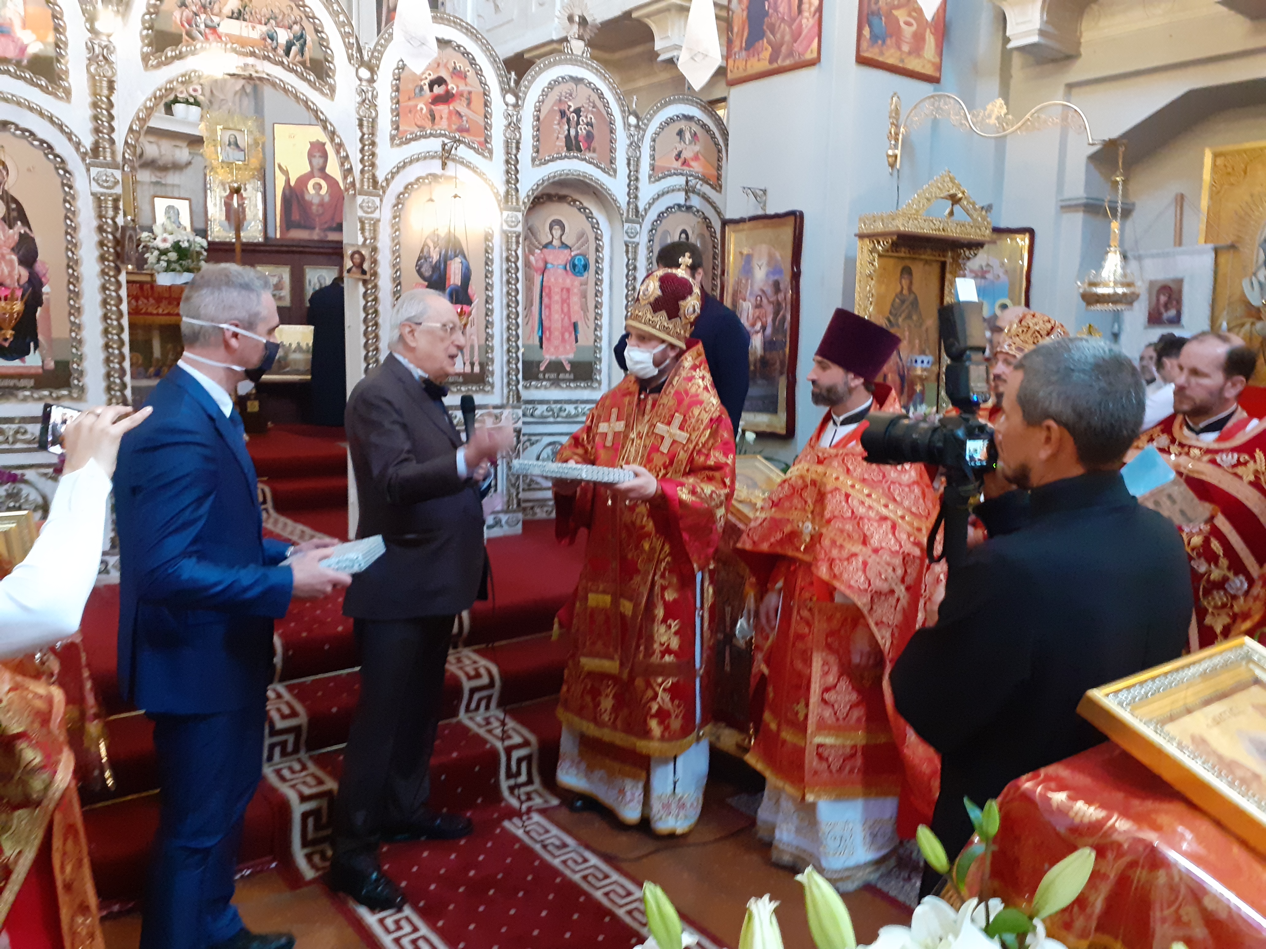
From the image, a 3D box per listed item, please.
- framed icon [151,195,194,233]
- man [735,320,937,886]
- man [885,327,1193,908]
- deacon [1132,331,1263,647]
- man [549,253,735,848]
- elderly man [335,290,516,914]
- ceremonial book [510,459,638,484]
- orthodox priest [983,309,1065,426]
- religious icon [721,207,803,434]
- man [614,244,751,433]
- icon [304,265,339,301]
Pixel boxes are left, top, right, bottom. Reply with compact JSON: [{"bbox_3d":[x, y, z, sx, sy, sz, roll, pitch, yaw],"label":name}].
[{"bbox_3d":[-3.489,-1.942,7.500,0.310,0.380,0.030,-5,10,-40],"label":"framed icon"},{"bbox_3d":[0.666,0.359,3.044,0.550,1.710,0.660,-5,8,-45],"label":"man"},{"bbox_3d":[0.607,0.600,1.576,0.450,1.622,0.540,8,10,41],"label":"man"},{"bbox_3d":[1.586,0.437,2.788,0.480,1.665,0.650,-3,8,-28],"label":"deacon"},{"bbox_3d":[0.039,0.232,3.342,0.660,1.871,0.520,7,9,37],"label":"man"},{"bbox_3d":[-0.636,0.335,2.961,0.550,1.740,0.530,2,6,10],"label":"elderly man"},{"bbox_3d":[-0.181,-0.009,3.030,0.290,0.045,0.240,5,1,38],"label":"ceremonial book"},{"bbox_3d":[1.395,0.303,3.512,0.450,1.750,0.600,-2,8,-25],"label":"orthodox priest"},{"bbox_3d":[0.812,-0.954,6.330,0.060,1.355,0.720,-3,9,-33],"label":"religious icon"},{"bbox_3d":[0.212,-0.155,4.362,0.580,1.719,0.400,4,8,20],"label":"man"},{"bbox_3d":[-3.313,-1.998,10.500,0.365,0.430,0.030,-3,7,-33],"label":"icon"}]

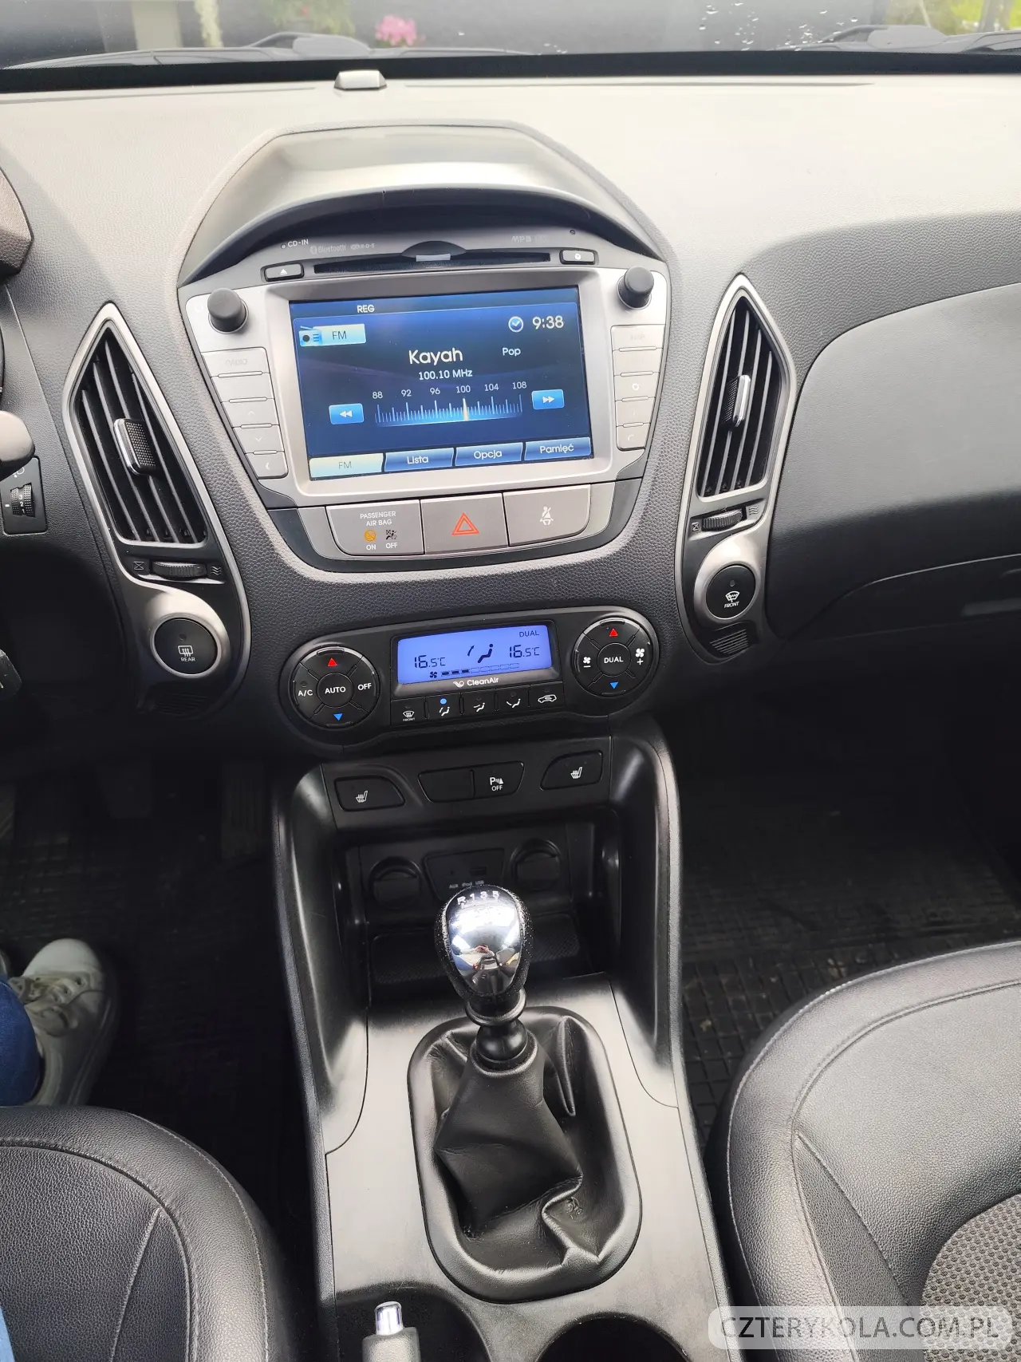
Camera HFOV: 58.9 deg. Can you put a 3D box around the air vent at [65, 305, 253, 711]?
[{"bbox_3d":[-0.182,-0.083,0.475,0.070,0.220,0.032,-13,13,7],"label":"air vent"}]

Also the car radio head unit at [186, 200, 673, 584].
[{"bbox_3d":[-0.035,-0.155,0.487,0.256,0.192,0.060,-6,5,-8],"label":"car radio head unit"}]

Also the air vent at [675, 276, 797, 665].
[{"bbox_3d":[0.123,-0.115,0.512,0.070,0.220,0.032,1,12,-21],"label":"air vent"}]

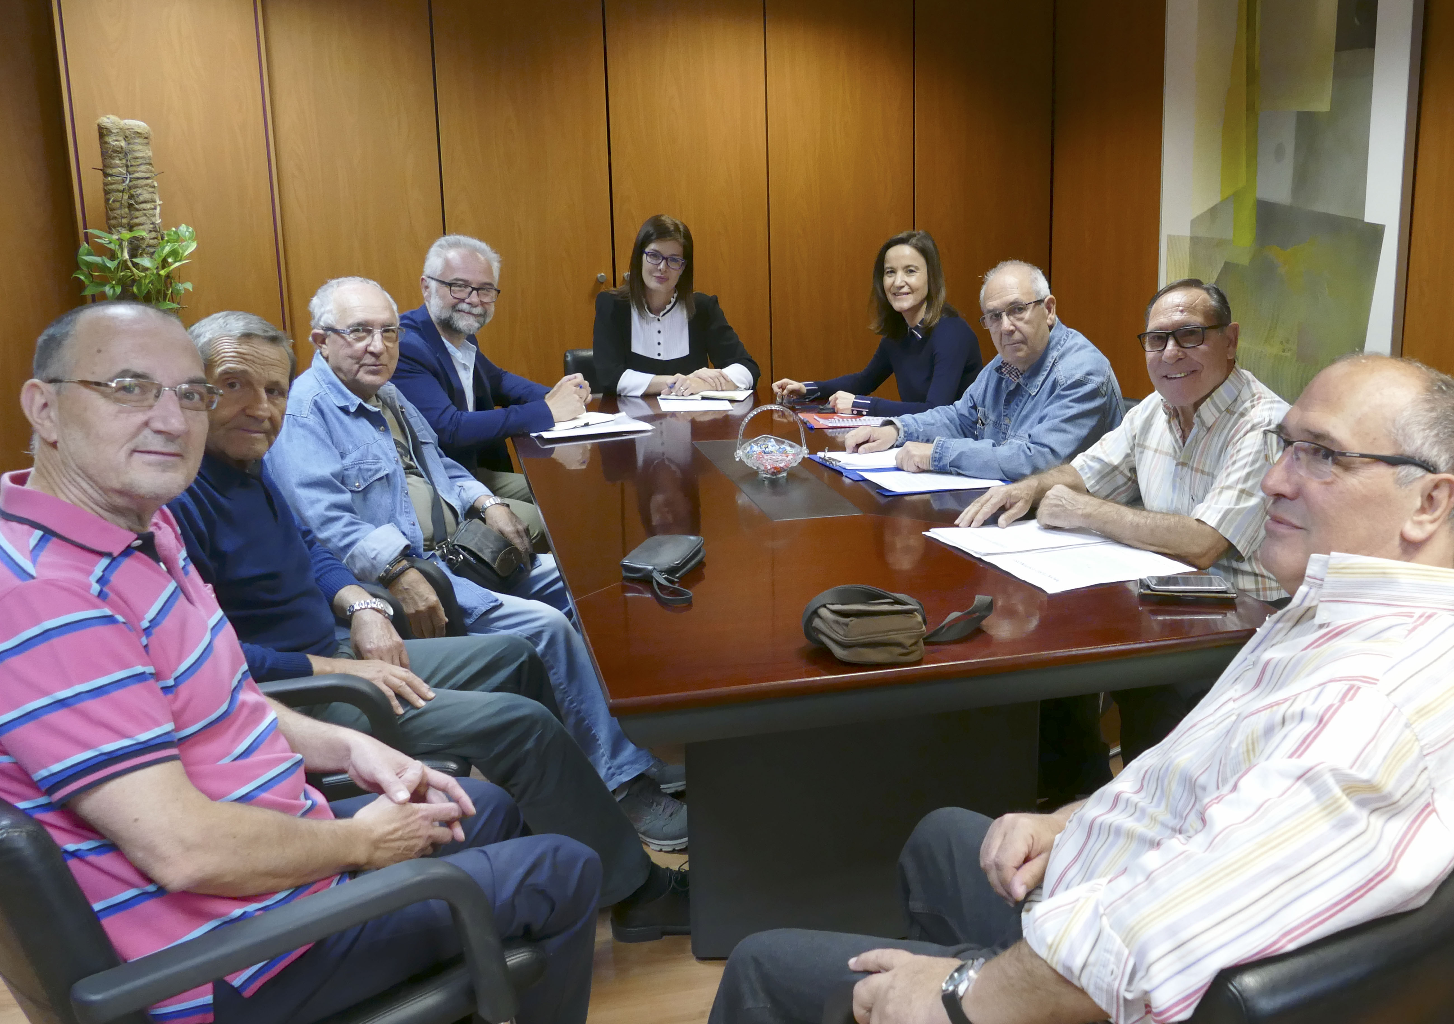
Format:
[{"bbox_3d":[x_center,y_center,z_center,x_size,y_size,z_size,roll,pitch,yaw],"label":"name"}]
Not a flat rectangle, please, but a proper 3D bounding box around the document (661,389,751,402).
[{"bbox_3d":[-0.082,-0.391,3.482,0.290,0.015,0.200,0,16,5],"label":"document"}]

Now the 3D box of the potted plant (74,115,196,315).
[{"bbox_3d":[-1.834,-0.804,3.350,0.400,0.820,0.400,-5,16,-14],"label":"potted plant"}]

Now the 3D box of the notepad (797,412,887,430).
[{"bbox_3d":[0.375,-0.271,3.050,0.290,0.015,0.210,-4,16,-10],"label":"notepad"}]

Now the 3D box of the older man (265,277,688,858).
[{"bbox_3d":[-0.508,0.094,2.320,0.850,1.240,0.570,3,16,13],"label":"older man"}]

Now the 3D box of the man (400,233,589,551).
[{"bbox_3d":[-0.582,-0.099,2.919,0.780,1.270,0.600,5,17,21],"label":"man"}]

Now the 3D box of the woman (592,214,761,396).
[{"bbox_3d":[-0.195,-0.257,3.396,0.550,1.290,0.750,-3,16,-7],"label":"woman"}]

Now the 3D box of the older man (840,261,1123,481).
[{"bbox_3d":[0.620,-0.006,2.609,0.750,1.230,0.600,-8,17,-24],"label":"older man"}]

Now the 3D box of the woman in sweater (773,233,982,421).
[{"bbox_3d":[0.527,-0.195,3.199,0.750,1.260,0.550,-10,18,-31],"label":"woman in sweater"}]

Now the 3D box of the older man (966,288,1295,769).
[{"bbox_3d":[0.783,0.141,2.100,0.780,1.230,0.580,-6,16,-17],"label":"older man"}]

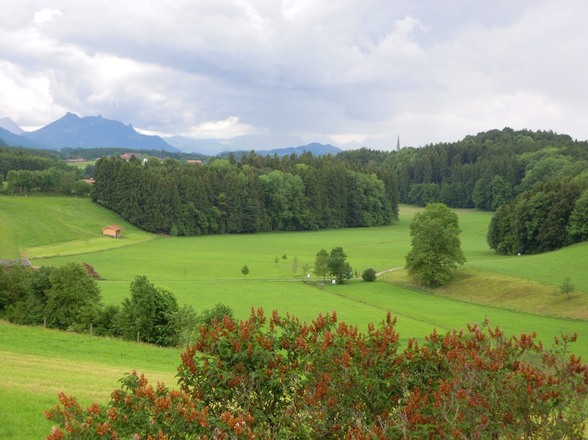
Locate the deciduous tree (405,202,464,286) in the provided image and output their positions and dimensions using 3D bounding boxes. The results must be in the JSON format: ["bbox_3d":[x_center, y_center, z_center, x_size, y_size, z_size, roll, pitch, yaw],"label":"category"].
[{"bbox_3d":[31.047,5.474,275.000,12.900,18.400,12.700,0,3,0],"label":"deciduous tree"}]

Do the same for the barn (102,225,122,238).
[{"bbox_3d":[-55.696,3.525,385.000,5.000,4.150,4.800,1,3,10],"label":"barn"}]

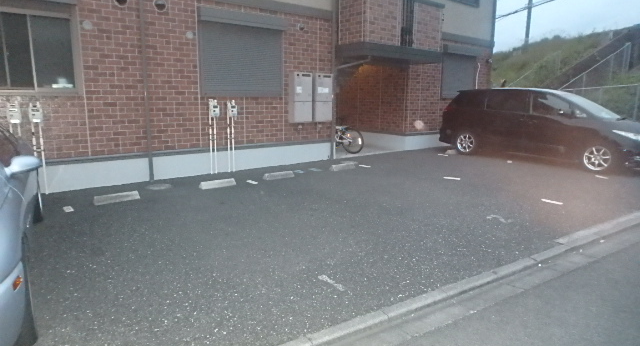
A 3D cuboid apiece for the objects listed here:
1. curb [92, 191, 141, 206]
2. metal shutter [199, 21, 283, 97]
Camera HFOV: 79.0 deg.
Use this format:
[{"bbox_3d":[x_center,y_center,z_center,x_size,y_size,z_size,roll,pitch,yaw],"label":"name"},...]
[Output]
[{"bbox_3d":[-2.763,0.330,5.313,0.568,0.110,0.140,-8,13,-37],"label":"curb"},{"bbox_3d":[-1.406,-2.098,7.331,1.742,1.300,0.060,-8,13,-37],"label":"metal shutter"}]

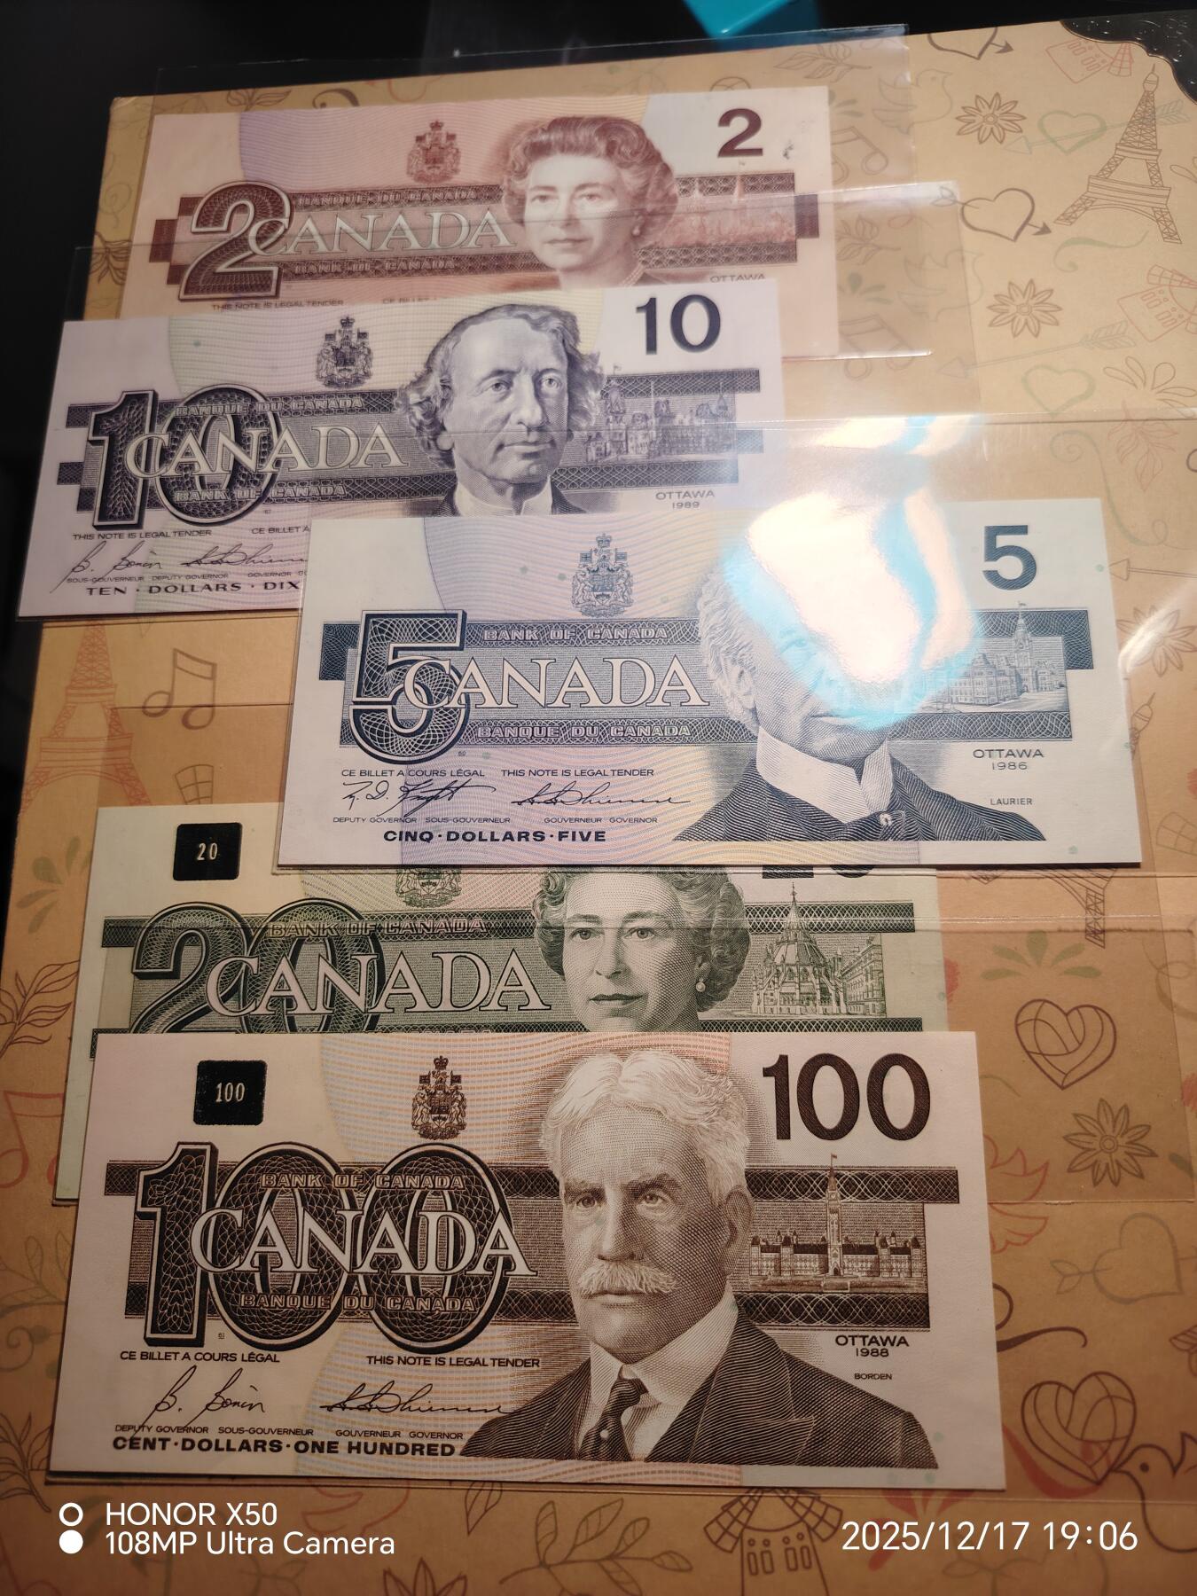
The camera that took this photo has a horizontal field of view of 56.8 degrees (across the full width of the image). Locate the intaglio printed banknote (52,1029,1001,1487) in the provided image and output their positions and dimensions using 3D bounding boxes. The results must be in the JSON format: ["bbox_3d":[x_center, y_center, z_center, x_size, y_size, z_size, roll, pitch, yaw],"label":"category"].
[{"bbox_3d":[-0.013,0.074,0.184,0.152,0.002,0.070,-1,75,4],"label":"intaglio printed banknote"}]

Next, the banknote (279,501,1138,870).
[{"bbox_3d":[0.018,-0.022,0.205,0.152,0.002,0.070,0,75,4],"label":"banknote"}]

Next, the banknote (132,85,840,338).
[{"bbox_3d":[-0.027,-0.122,0.238,0.152,0.002,0.070,0,75,4],"label":"banknote"}]

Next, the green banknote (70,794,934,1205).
[{"bbox_3d":[-0.017,0.034,0.193,0.152,0.001,0.070,-1,76,3],"label":"green banknote"}]

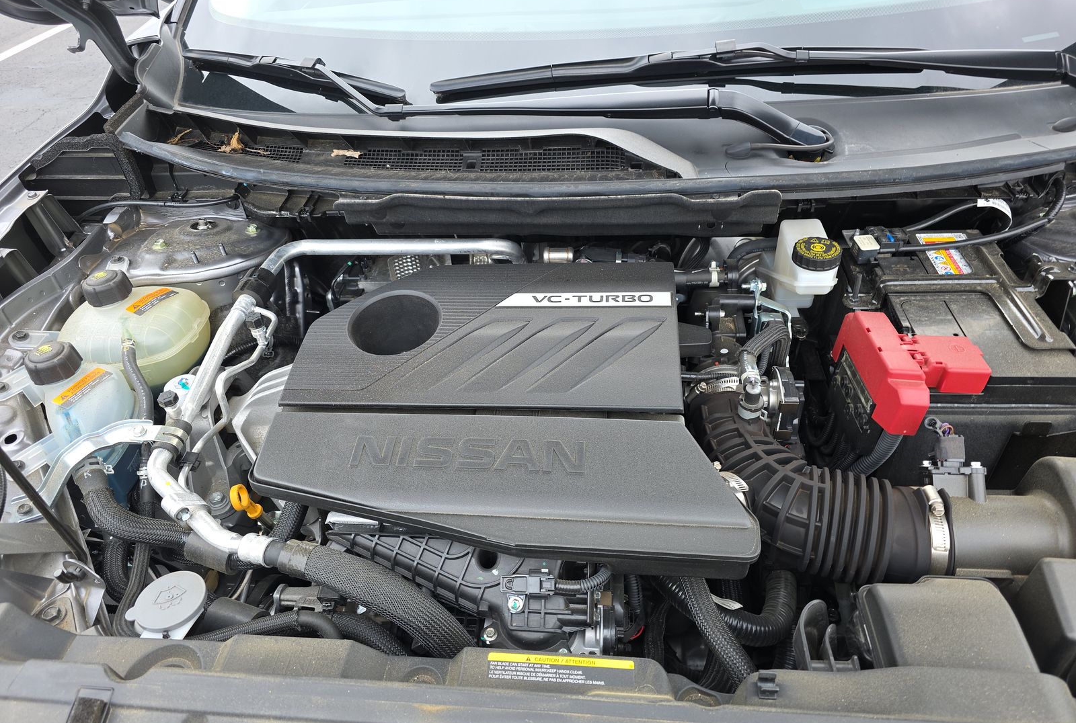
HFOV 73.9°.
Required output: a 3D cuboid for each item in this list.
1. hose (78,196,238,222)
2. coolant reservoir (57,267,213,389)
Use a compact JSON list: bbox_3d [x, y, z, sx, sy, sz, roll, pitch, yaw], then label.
[{"bbox_3d":[-0.575,-0.232,1.080,0.245,0.040,0.035,0,39,7],"label":"hose"},{"bbox_3d":[-0.497,-0.042,0.870,0.165,0.150,0.145,0,39,7],"label":"coolant reservoir"}]

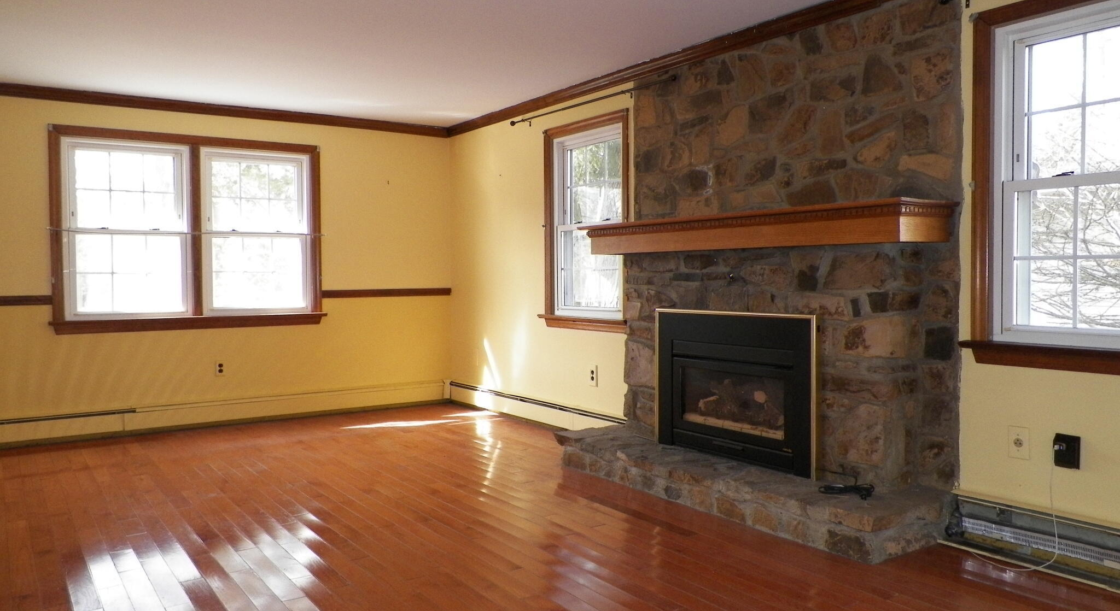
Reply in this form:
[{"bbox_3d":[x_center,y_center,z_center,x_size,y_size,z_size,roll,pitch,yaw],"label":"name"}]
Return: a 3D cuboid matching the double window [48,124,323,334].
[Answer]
[{"bbox_3d":[-2.619,-0.528,5.859,1.839,1.387,0.080,-2,3,-35],"label":"double window"}]

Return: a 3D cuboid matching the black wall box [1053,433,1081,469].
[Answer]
[{"bbox_3d":[1.865,0.539,2.970,0.030,0.121,0.078,-2,3,-35],"label":"black wall box"}]

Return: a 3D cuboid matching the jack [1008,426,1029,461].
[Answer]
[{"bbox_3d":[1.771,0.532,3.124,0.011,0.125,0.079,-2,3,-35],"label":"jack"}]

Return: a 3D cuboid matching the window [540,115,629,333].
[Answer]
[{"bbox_3d":[0.156,-0.529,5.401,0.080,1.375,0.995,-2,3,-35],"label":"window"}]

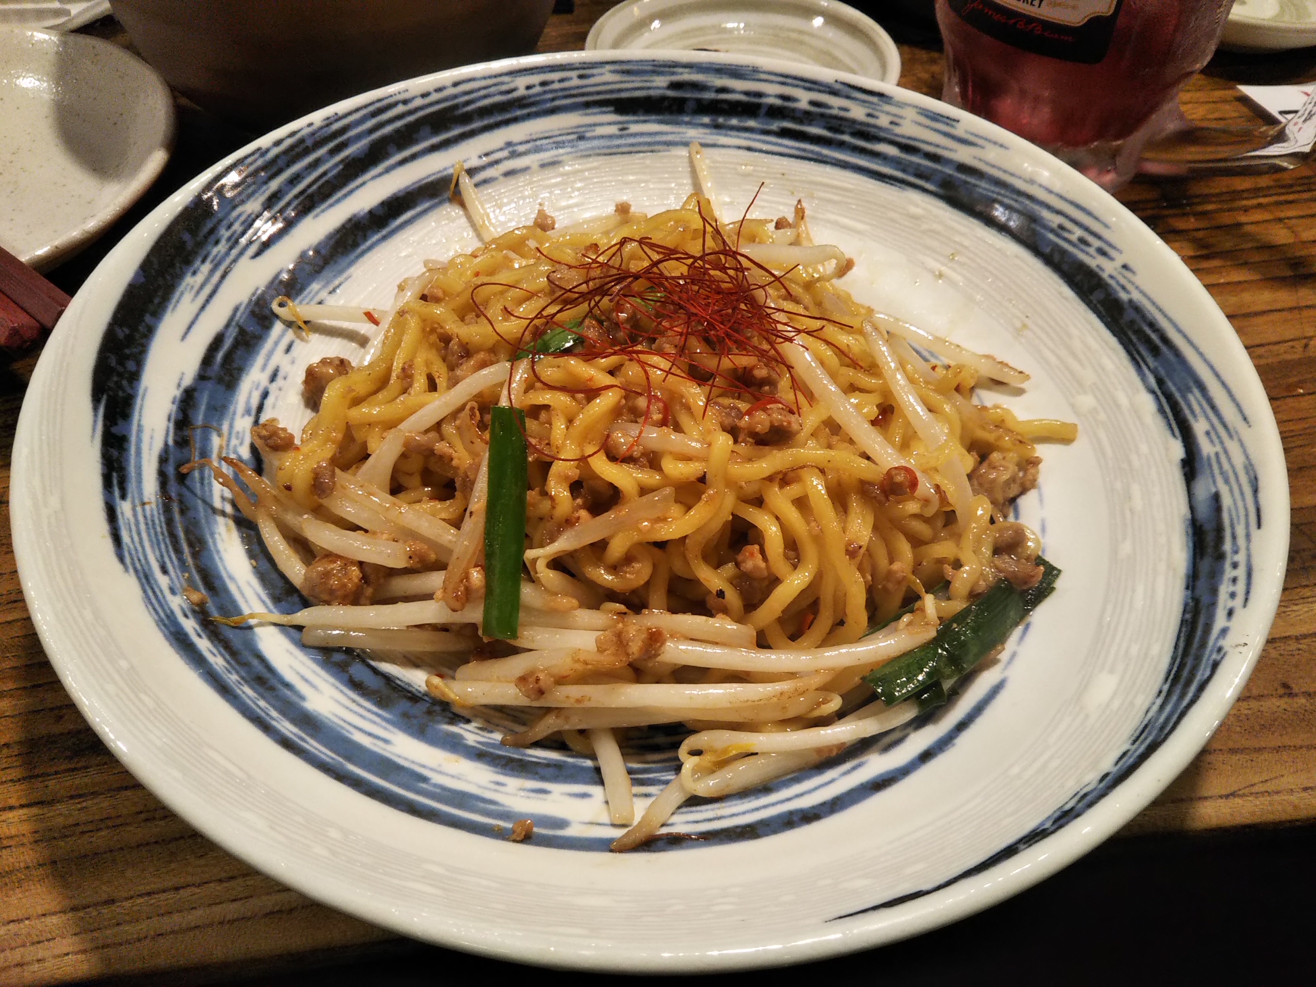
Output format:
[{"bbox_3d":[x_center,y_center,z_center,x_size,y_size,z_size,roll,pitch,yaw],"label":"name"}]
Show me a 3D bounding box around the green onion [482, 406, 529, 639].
[{"bbox_3d":[-0.031,0.006,0.233,0.008,0.005,0.048,0,75,-4],"label":"green onion"}]

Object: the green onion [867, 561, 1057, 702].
[{"bbox_3d":[0.063,0.029,0.237,0.050,0.007,0.011,-28,63,-26],"label":"green onion"}]

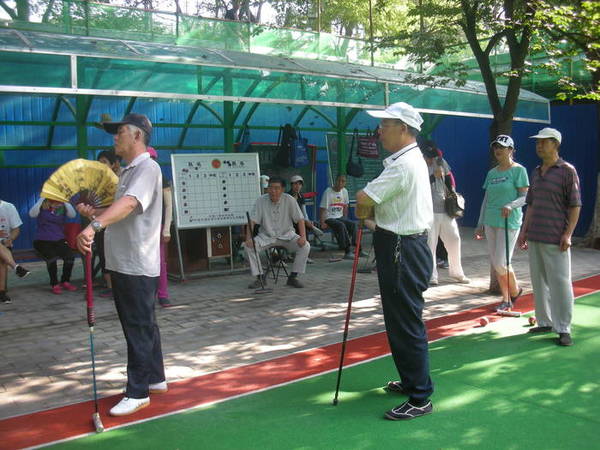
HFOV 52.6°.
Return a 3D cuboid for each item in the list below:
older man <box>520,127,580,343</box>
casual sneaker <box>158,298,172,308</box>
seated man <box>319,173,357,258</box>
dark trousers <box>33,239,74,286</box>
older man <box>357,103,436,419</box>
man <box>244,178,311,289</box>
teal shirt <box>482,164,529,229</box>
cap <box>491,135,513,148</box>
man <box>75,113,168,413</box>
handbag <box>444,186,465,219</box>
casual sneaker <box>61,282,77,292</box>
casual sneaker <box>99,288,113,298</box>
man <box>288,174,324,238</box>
[{"bbox_3d":[2.004,0.073,4.824,0.380,1.690,0.520,-6,8,-40],"label":"older man"},{"bbox_3d":[-1.288,0.744,5.789,0.095,0.100,0.240,-3,7,-23],"label":"casual sneaker"},{"bbox_3d":[0.642,-0.157,8.946,0.520,1.230,0.800,-5,8,-35],"label":"seated man"},{"bbox_3d":[-2.824,0.384,6.970,0.380,0.500,0.520,-5,8,-38],"label":"dark trousers"},{"bbox_3d":[0.554,0.164,3.540,0.440,1.730,0.530,0,6,5],"label":"older man"},{"bbox_3d":[-0.259,0.046,6.980,0.700,1.220,0.740,0,6,0],"label":"man"},{"bbox_3d":[1.984,-0.270,5.858,0.420,0.610,0.260,5,8,40],"label":"teal shirt"},{"bbox_3d":[1.902,-0.779,5.698,0.250,0.130,0.175,-6,9,-42],"label":"cap"},{"bbox_3d":[-1.047,0.184,3.580,0.510,1.680,0.530,-2,6,-16],"label":"man"},{"bbox_3d":[1.744,-0.254,6.850,0.230,0.330,0.150,-4,7,-30],"label":"handbag"},{"bbox_3d":[-2.565,0.674,6.718,0.090,0.090,0.240,-6,9,-42],"label":"casual sneaker"},{"bbox_3d":[-2.043,0.697,6.448,0.095,0.100,0.250,3,7,27],"label":"casual sneaker"},{"bbox_3d":[0.035,-0.109,8.500,0.550,1.200,0.750,-3,7,-25],"label":"man"}]

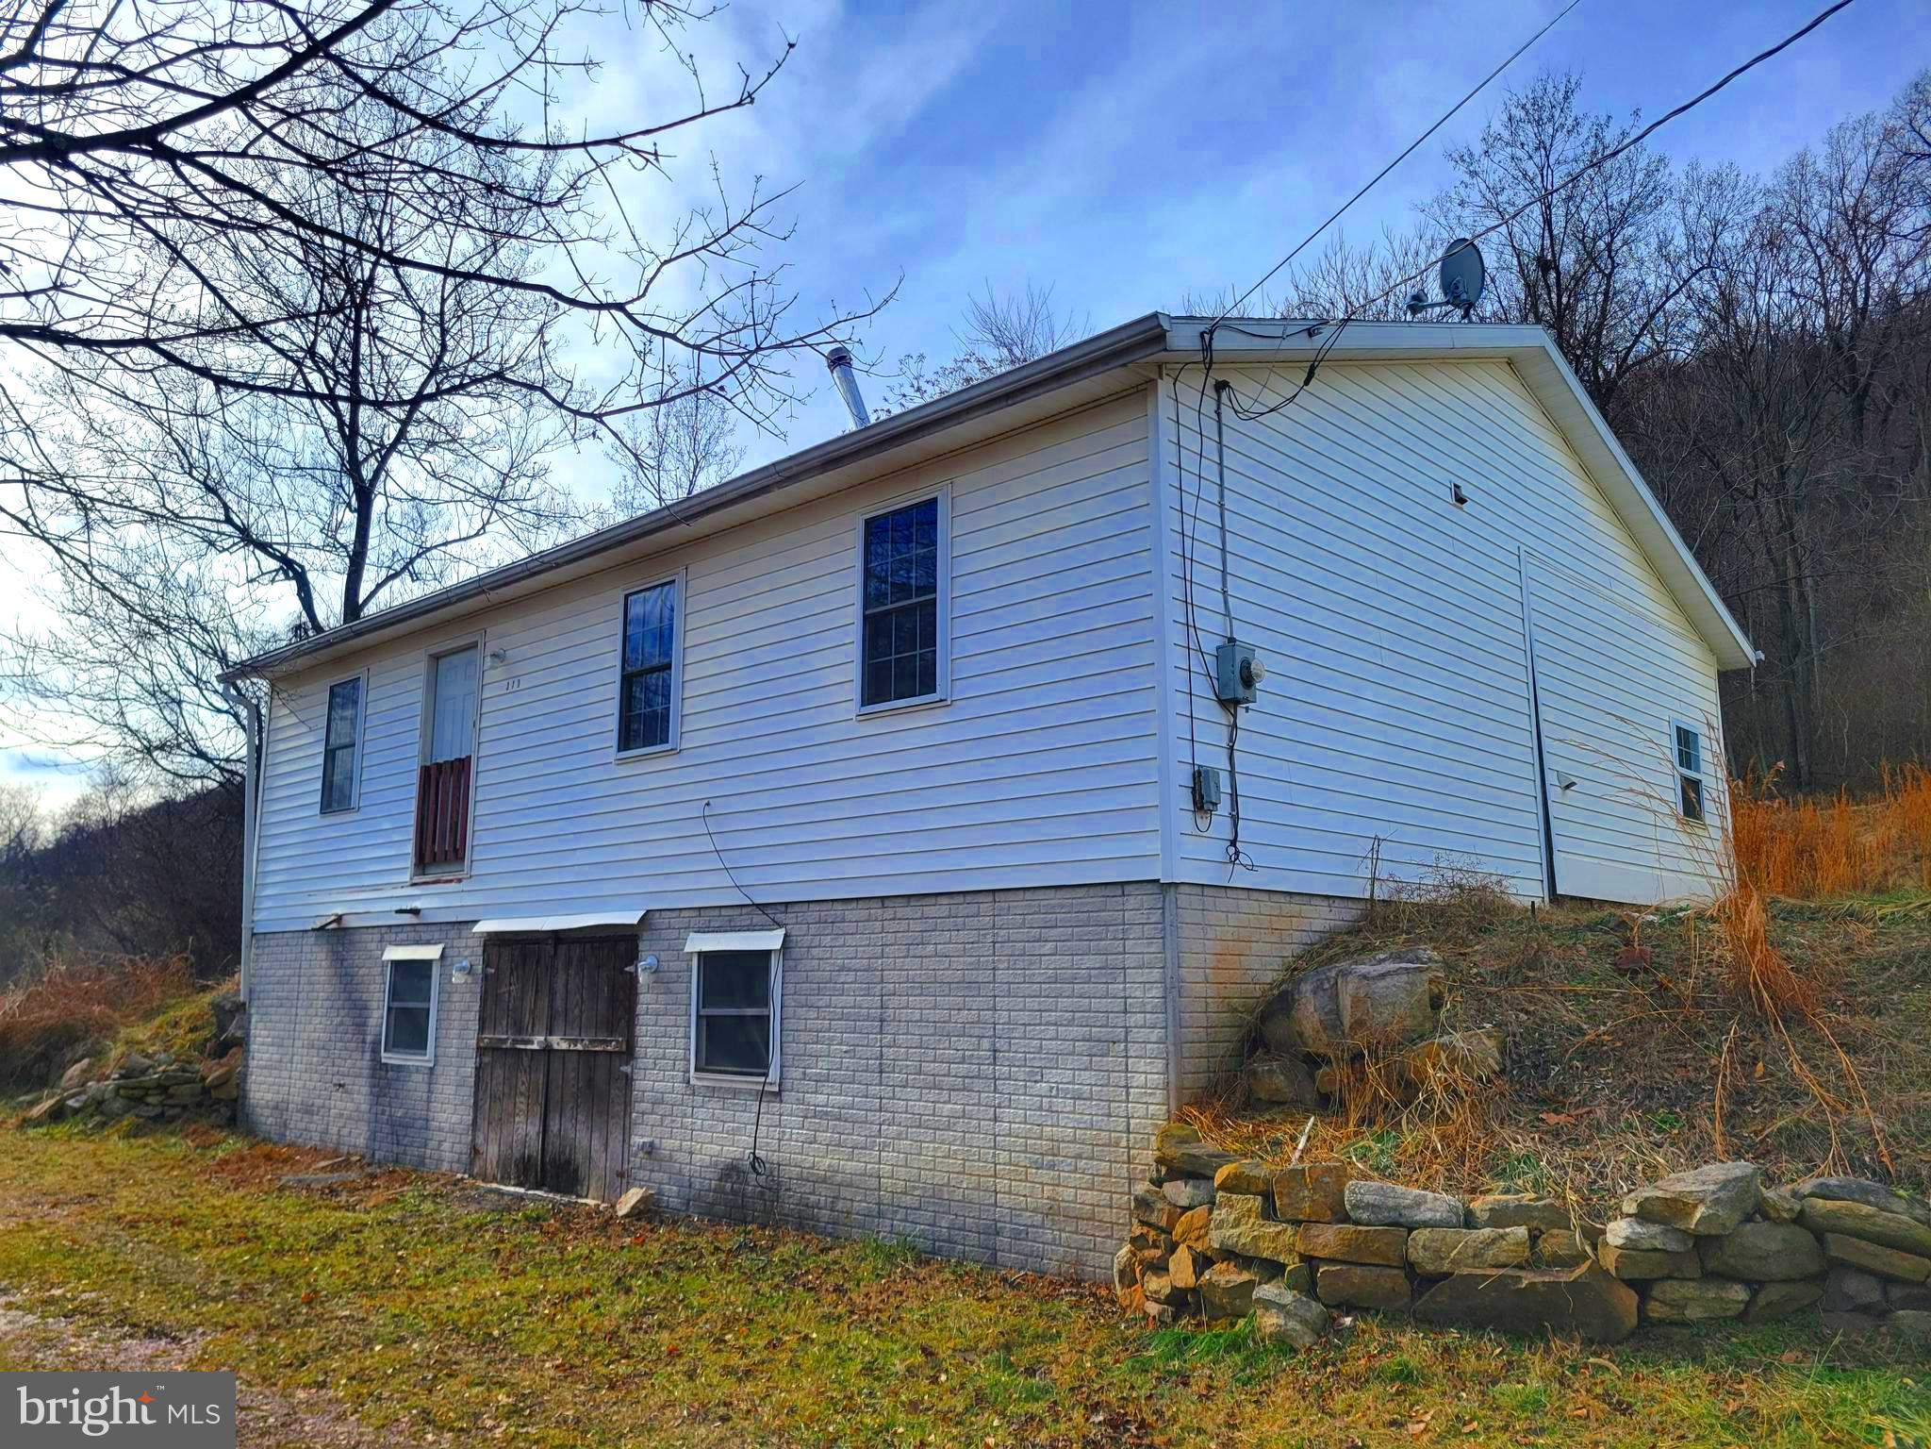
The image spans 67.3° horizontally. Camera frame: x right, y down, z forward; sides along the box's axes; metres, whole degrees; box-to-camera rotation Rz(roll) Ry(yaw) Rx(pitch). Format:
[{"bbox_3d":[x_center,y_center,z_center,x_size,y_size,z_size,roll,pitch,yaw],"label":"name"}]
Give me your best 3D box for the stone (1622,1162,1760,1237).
[{"bbox_3d":[3.290,2.158,6.600,0.555,0.306,0.420,-2,-10,12],"label":"stone"}]

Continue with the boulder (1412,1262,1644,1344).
[{"bbox_3d":[2.445,2.528,6.360,0.943,0.288,0.420,-4,-11,24],"label":"boulder"}]

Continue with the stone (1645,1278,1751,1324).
[{"bbox_3d":[3.165,2.490,6.280,0.440,0.190,0.260,-1,-10,8],"label":"stone"}]

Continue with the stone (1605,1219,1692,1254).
[{"bbox_3d":[3.073,2.298,6.530,0.368,0.143,0.280,-1,-10,8],"label":"stone"}]

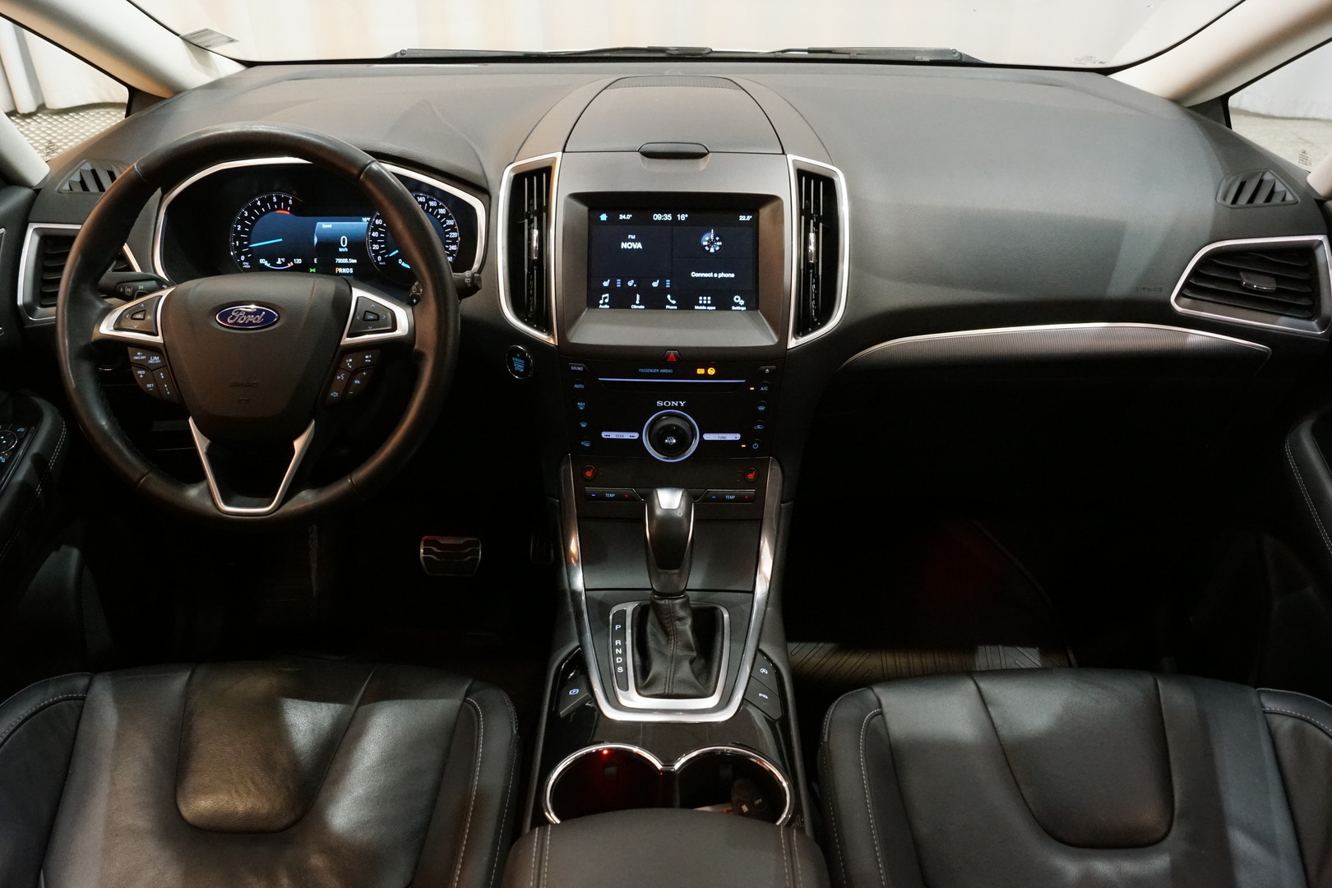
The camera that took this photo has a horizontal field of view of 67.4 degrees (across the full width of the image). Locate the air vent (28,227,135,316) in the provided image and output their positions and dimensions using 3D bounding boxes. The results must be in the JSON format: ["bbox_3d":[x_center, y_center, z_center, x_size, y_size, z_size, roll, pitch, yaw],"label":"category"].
[{"bbox_3d":[-0.615,-0.181,1.055,0.122,0.096,0.045,-2,13,-4],"label":"air vent"}]

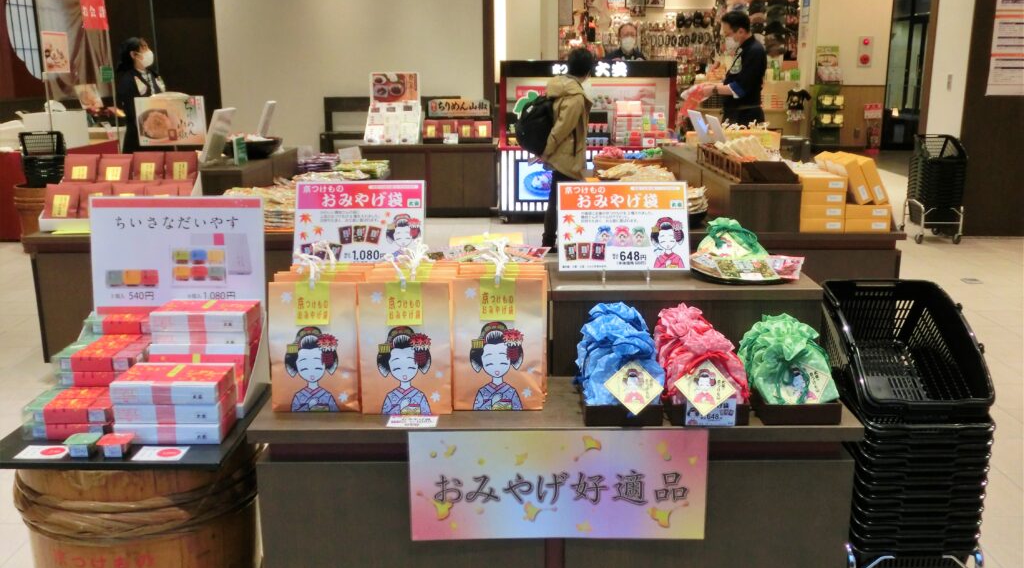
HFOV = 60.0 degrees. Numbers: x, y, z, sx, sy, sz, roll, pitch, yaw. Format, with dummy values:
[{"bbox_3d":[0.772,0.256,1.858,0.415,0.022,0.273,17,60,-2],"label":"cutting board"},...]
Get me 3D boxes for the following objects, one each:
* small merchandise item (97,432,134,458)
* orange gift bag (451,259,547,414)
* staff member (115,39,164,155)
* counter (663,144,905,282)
[{"bbox_3d":[-0.854,0.356,1.925,0.064,0.036,0.060,-1,13,-1],"label":"small merchandise item"},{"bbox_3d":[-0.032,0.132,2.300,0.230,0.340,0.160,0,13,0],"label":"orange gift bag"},{"bbox_3d":[-2.452,-0.842,5.969,0.280,1.574,0.410,11,17,38],"label":"staff member"},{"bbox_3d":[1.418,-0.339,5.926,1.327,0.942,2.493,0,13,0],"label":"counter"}]

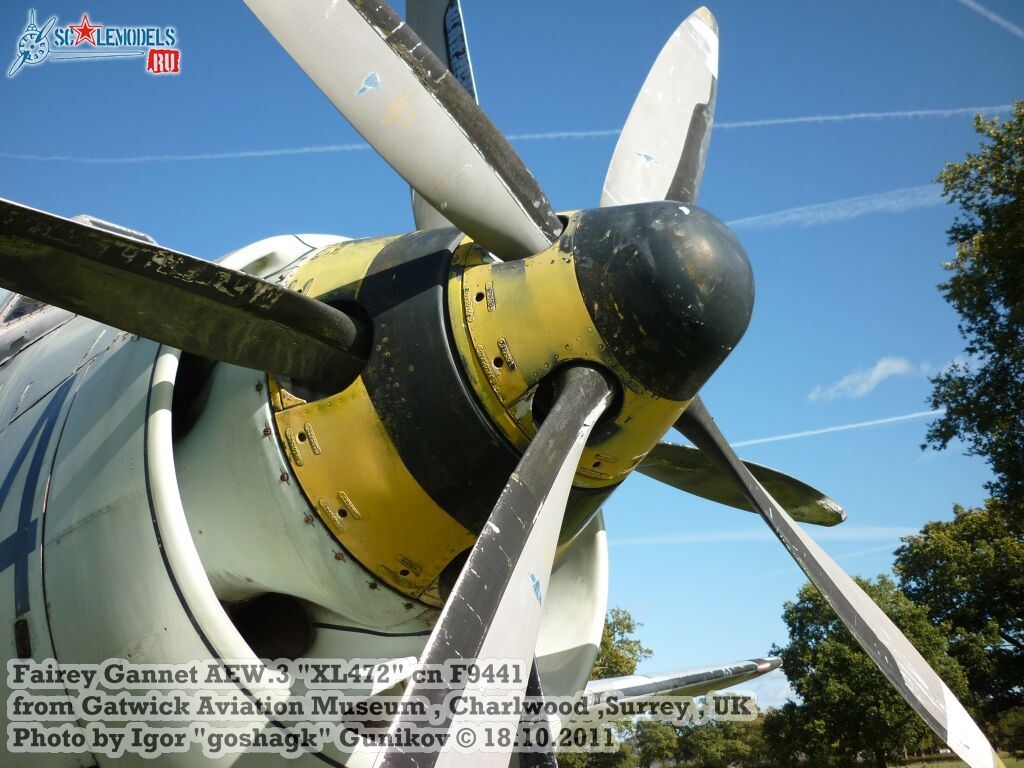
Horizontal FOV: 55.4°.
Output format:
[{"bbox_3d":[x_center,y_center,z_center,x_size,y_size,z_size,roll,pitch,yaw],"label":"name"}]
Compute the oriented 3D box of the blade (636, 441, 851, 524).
[{"bbox_3d":[0.700,0.308,3.030,1.450,0.105,0.250,19,-43,-43],"label":"blade"}]

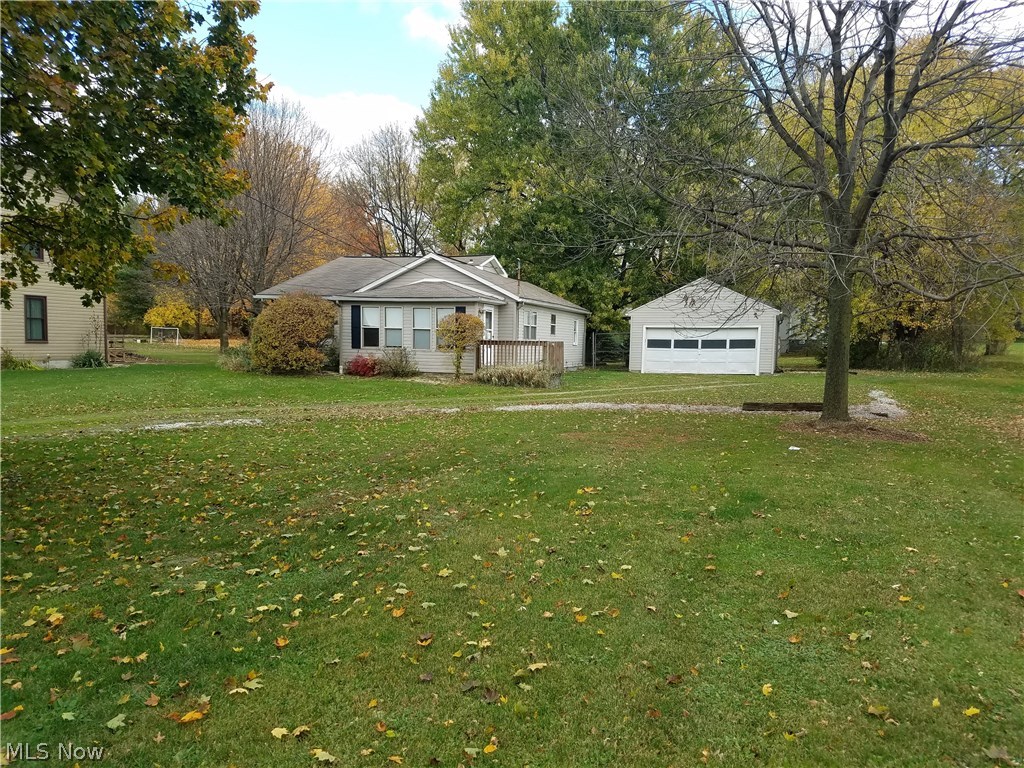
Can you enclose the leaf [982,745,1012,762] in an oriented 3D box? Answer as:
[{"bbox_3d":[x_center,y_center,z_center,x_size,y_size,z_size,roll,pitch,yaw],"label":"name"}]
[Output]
[{"bbox_3d":[1.784,1.357,2.825,0.105,0.025,0.105,3,4,32],"label":"leaf"}]

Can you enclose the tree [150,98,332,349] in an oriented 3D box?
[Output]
[{"bbox_3d":[-16.632,-9.861,48.000,11.000,15.500,11.000,0,3,-19],"label":"tree"}]

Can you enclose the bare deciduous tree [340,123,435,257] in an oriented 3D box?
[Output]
[{"bbox_3d":[-8.832,-10.584,55.000,7.200,16.200,7.200,0,3,-9],"label":"bare deciduous tree"}]

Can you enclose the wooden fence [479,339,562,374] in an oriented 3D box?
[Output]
[{"bbox_3d":[0.346,-0.920,26.314,2.350,1.120,2.450,2,3,17],"label":"wooden fence"}]

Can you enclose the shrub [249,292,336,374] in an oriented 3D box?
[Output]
[{"bbox_3d":[-7.671,-1.738,27.000,3.000,2.750,2.900,0,3,-15],"label":"shrub"}]

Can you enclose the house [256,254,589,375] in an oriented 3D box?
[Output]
[{"bbox_3d":[-2.960,-2.931,32.513,9.600,4.400,13.050,2,3,17],"label":"house"}]

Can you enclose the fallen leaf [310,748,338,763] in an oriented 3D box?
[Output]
[{"bbox_3d":[-0.670,1.327,2.748,0.100,0.025,0.090,0,3,-13],"label":"fallen leaf"}]

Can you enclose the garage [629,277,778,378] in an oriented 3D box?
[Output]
[{"bbox_3d":[9.486,-2.743,37.096,6.650,4.250,6.900,2,3,20],"label":"garage"}]

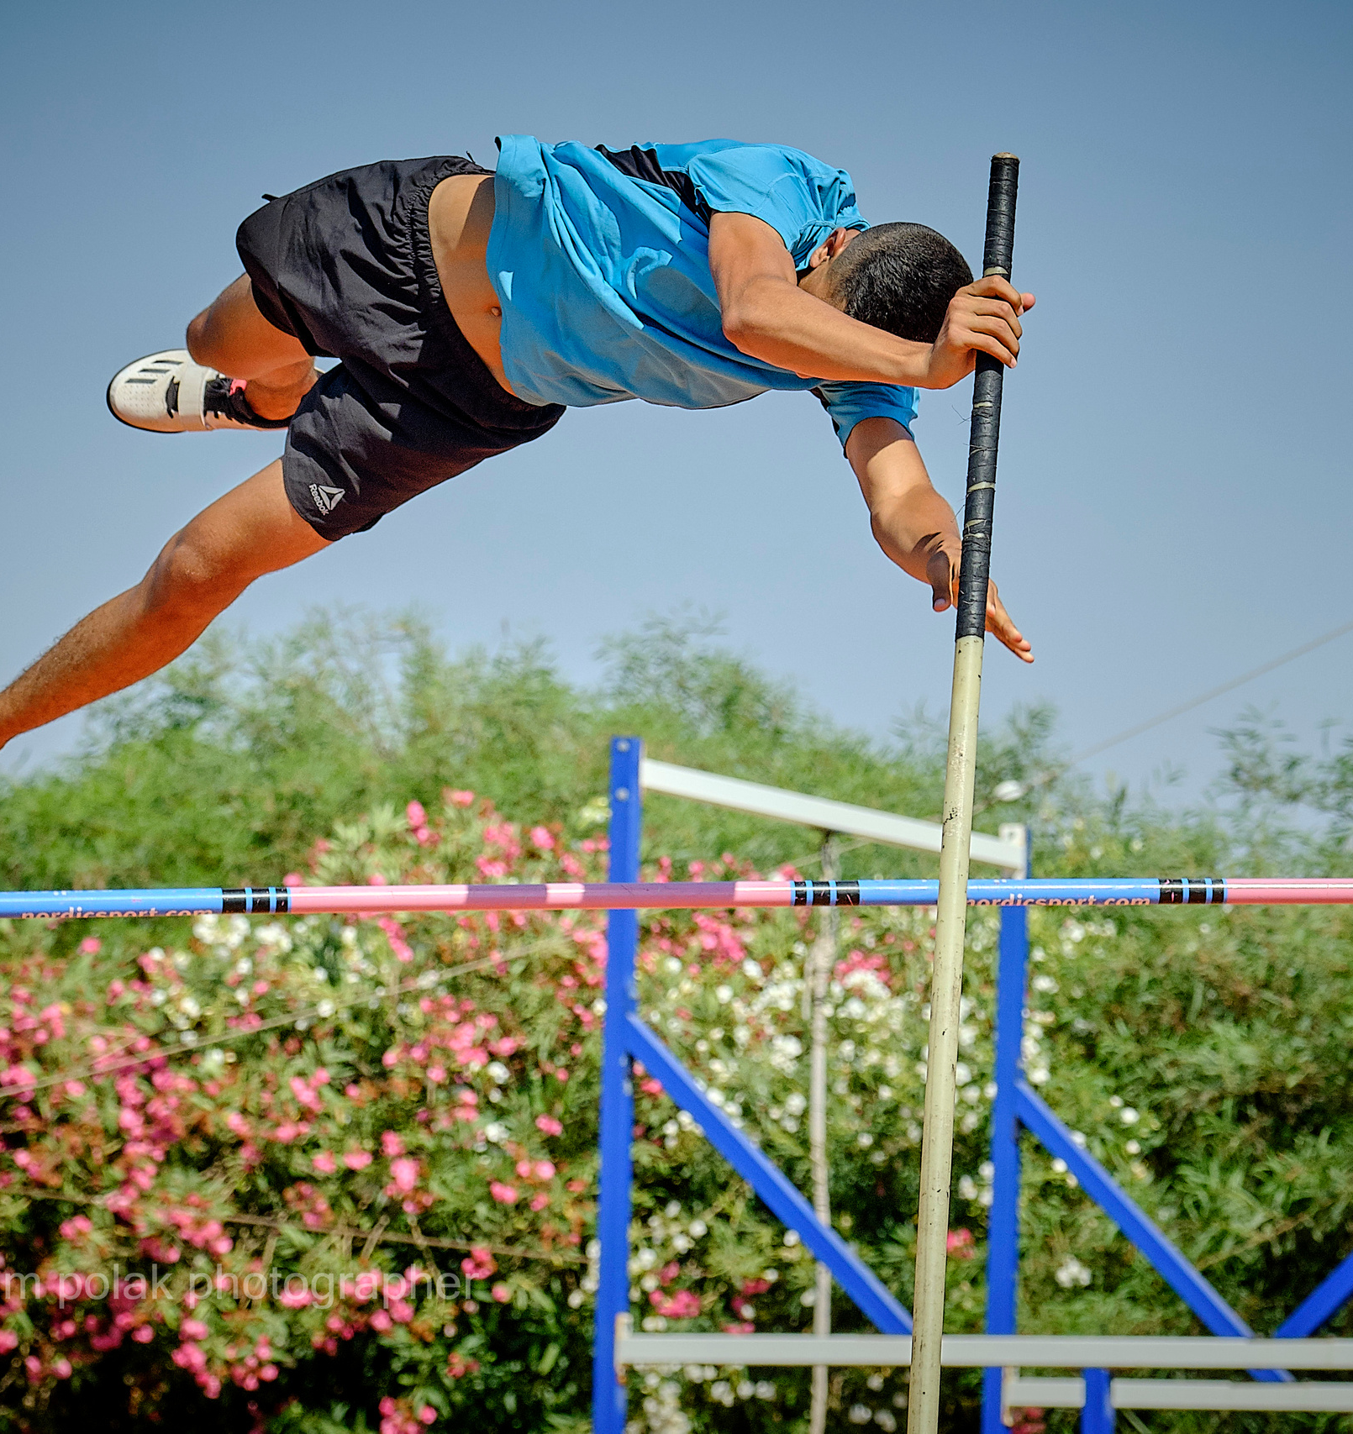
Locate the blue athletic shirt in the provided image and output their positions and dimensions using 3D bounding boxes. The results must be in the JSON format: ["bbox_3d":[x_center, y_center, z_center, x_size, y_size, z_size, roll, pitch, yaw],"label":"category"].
[{"bbox_3d":[0.031,-0.477,9.970,0.470,0.380,0.280,5,20,15],"label":"blue athletic shirt"}]

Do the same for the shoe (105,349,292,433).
[{"bbox_3d":[-0.515,-0.366,10.050,0.265,0.097,0.115,-3,3,-6],"label":"shoe"}]

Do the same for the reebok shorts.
[{"bbox_3d":[-0.327,-0.432,10.050,0.360,0.370,0.280,-26,21,3],"label":"reebok shorts"}]

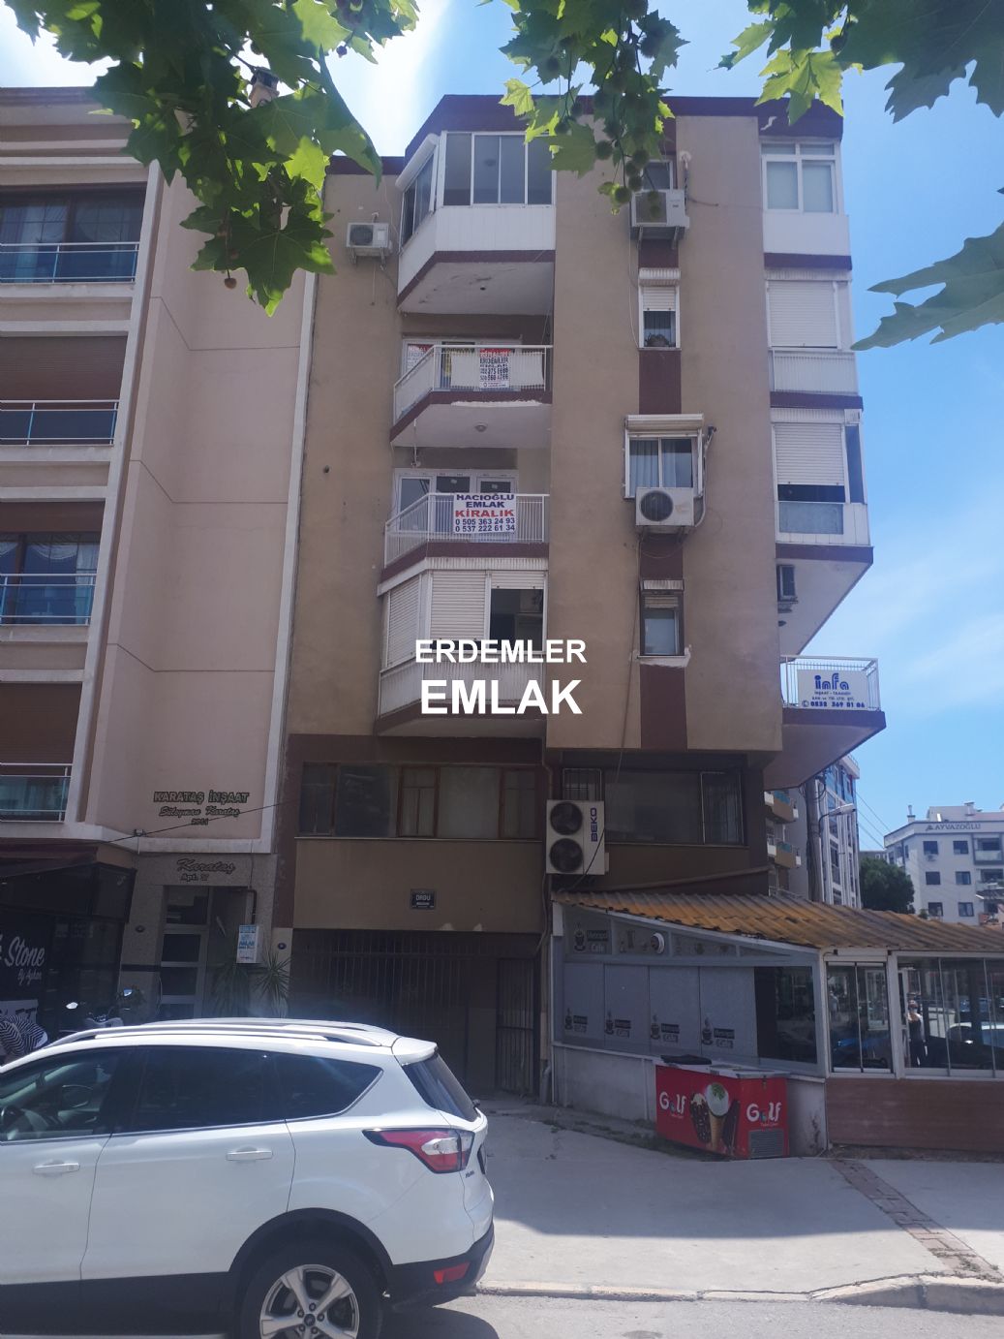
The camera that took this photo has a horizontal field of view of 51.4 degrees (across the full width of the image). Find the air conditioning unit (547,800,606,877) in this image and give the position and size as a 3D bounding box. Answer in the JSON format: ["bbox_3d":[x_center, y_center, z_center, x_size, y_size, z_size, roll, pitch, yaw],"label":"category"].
[{"bbox_3d":[1.201,2.783,17.198,0.950,1.200,0.370,1,-14,1],"label":"air conditioning unit"}]

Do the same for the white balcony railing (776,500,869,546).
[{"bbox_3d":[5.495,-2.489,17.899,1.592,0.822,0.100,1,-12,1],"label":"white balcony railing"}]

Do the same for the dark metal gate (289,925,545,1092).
[{"bbox_3d":[-1.438,5.541,16.977,4.050,2.529,0.494,1,-14,1],"label":"dark metal gate"}]

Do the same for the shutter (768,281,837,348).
[{"bbox_3d":[5.408,-6.348,18.782,1.241,1.327,0.120,1,-12,1],"label":"shutter"}]

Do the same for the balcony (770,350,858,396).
[{"bbox_3d":[5.321,-5.085,17.795,1.489,0.827,0.100,1,-15,1],"label":"balcony"}]

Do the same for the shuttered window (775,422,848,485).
[{"bbox_3d":[5.357,-3.736,18.214,1.248,1.189,0.120,1,-12,1],"label":"shuttered window"}]

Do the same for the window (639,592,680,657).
[{"bbox_3d":[2.553,-0.729,16.828,0.657,1.096,0.128,1,-14,1],"label":"window"}]

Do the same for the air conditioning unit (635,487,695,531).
[{"bbox_3d":[2.739,-2.678,17.640,0.965,0.676,0.360,1,-12,1],"label":"air conditioning unit"}]

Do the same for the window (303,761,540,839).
[{"bbox_3d":[-1.407,2.238,17.657,4.020,1.244,0.158,1,-14,1],"label":"window"}]

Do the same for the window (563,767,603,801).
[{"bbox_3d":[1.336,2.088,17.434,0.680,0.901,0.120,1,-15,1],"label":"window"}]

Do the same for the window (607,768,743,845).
[{"bbox_3d":[2.851,2.271,17.359,2.307,1.269,0.120,1,-15,1],"label":"window"}]

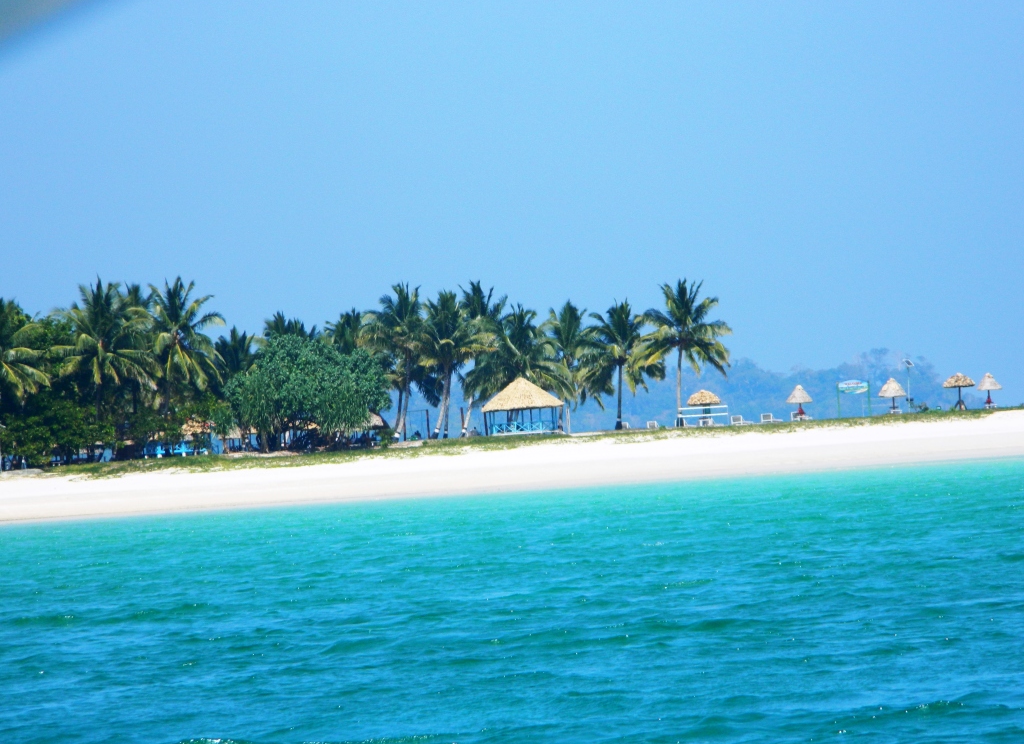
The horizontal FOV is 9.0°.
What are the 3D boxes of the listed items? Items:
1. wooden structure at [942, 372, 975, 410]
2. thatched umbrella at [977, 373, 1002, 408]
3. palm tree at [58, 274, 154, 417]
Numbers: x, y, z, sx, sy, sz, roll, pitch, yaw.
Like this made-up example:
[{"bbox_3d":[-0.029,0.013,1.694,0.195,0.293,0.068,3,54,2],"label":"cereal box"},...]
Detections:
[{"bbox_3d":[35.510,1.590,520.000,2.450,3.030,2.550,-2,-1,0],"label":"wooden structure"},{"bbox_3d":[41.310,1.600,565.000,2.160,3.110,2.160,-2,-1,0],"label":"thatched umbrella"},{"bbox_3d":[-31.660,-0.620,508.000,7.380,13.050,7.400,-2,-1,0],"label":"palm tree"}]

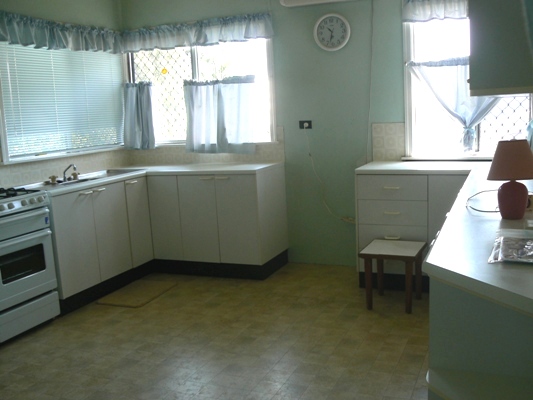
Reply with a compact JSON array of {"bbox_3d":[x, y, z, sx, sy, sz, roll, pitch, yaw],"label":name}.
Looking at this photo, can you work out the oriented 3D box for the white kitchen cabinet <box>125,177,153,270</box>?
[{"bbox_3d":[-1.329,0.178,4.801,0.570,0.739,0.301,1,10,23],"label":"white kitchen cabinet"}]

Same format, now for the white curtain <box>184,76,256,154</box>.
[{"bbox_3d":[-0.424,-0.759,5.006,0.725,0.666,0.070,1,10,23],"label":"white curtain"}]

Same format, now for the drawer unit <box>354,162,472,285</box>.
[{"bbox_3d":[1.155,0.146,4.229,0.796,0.758,0.590,1,10,23],"label":"drawer unit"}]

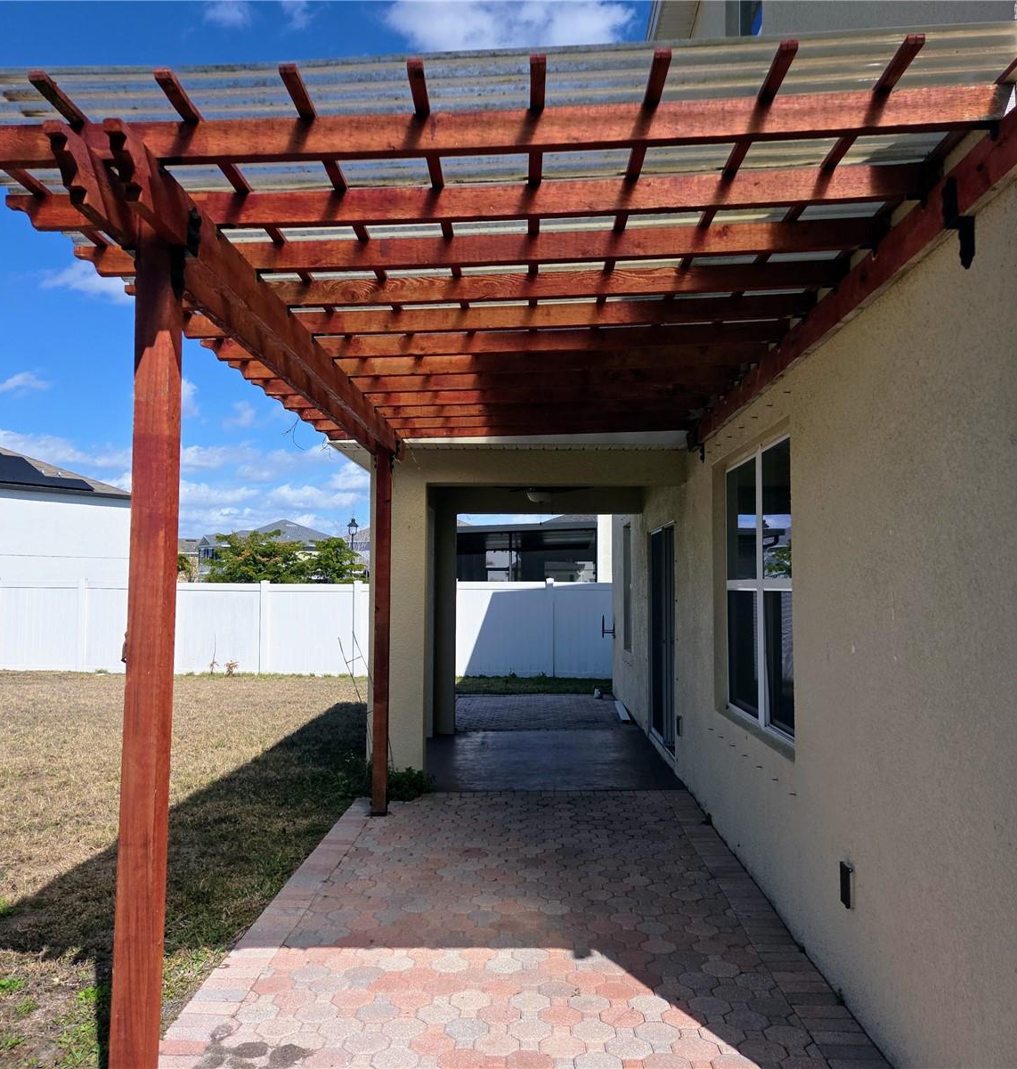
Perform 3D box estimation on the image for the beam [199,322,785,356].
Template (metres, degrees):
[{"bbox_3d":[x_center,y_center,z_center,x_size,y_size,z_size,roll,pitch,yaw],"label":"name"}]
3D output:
[{"bbox_3d":[-0.073,-0.885,4.381,2.722,0.088,0.038,-2,-3,1],"label":"beam"}]

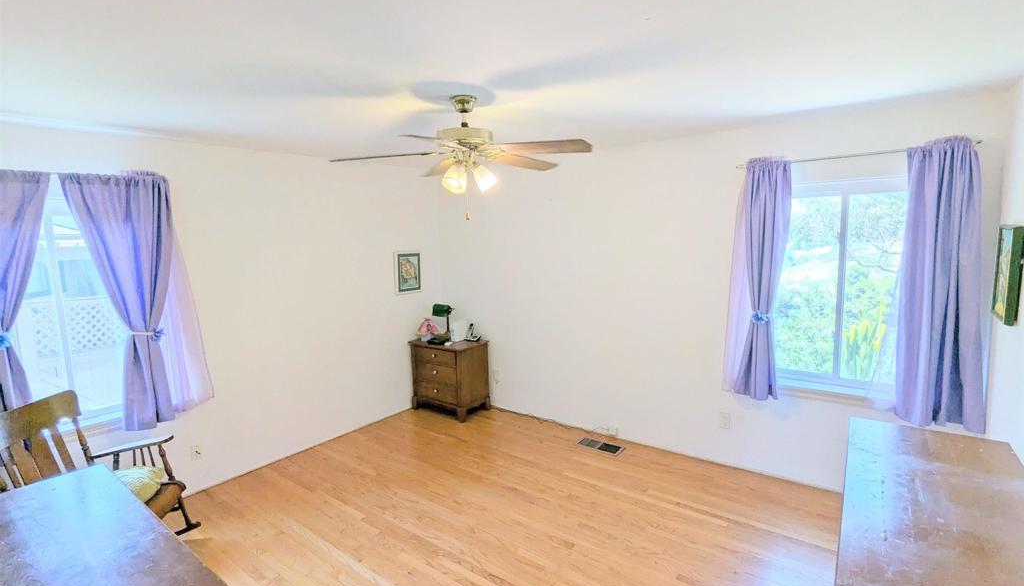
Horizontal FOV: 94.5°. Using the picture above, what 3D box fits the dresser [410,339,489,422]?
[{"bbox_3d":[-0.622,0.834,4.753,0.683,0.690,0.439,3,8,37],"label":"dresser"}]

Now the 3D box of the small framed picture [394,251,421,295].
[{"bbox_3d":[-1.028,-0.204,4.728,0.020,0.419,0.336,3,8,37],"label":"small framed picture"}]

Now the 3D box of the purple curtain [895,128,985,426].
[{"bbox_3d":[2.400,-0.040,2.628,0.383,1.587,0.130,3,8,37],"label":"purple curtain"}]

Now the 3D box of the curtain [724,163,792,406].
[{"bbox_3d":[1.650,-0.088,3.185,0.345,1.606,0.130,3,8,37],"label":"curtain"}]

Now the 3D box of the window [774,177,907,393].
[{"bbox_3d":[2.070,-0.021,2.991,1.060,1.351,0.110,3,8,37],"label":"window"}]

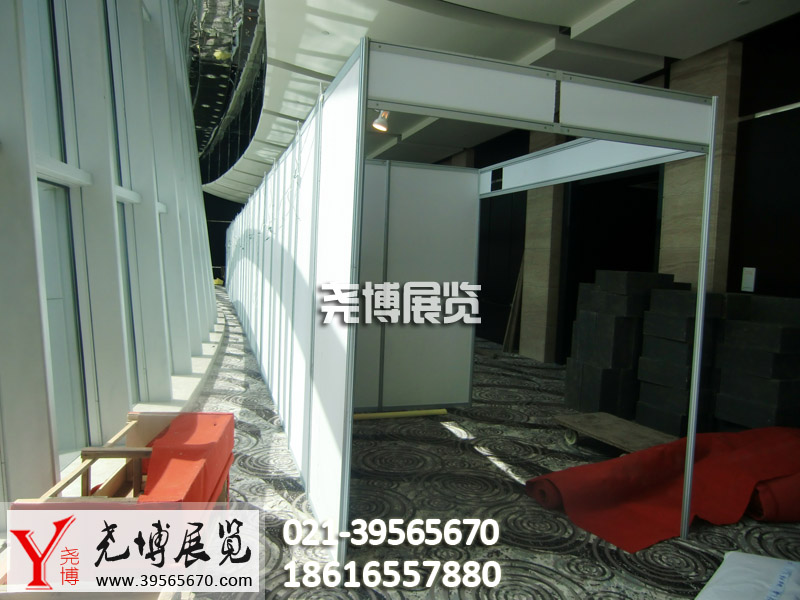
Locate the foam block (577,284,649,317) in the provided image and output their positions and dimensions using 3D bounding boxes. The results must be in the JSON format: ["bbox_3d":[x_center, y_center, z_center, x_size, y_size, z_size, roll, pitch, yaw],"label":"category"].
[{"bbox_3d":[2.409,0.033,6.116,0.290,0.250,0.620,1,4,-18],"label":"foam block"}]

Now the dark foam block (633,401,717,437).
[{"bbox_3d":[2.587,1.136,5.312,0.315,0.221,0.507,0,5,-24],"label":"dark foam block"}]

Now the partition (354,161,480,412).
[{"bbox_3d":[-0.140,-0.113,5.553,2.000,2.500,0.050,1,4,-18],"label":"partition"}]

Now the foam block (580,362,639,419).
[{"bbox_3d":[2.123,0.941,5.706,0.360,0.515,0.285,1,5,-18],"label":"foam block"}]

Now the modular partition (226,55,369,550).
[{"bbox_3d":[-3.392,-0.696,11.962,0.050,2.500,20.000,1,4,-19],"label":"modular partition"}]

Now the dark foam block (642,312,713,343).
[{"bbox_3d":[2.648,0.250,5.307,0.315,0.221,0.507,0,5,-22],"label":"dark foam block"}]

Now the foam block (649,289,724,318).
[{"bbox_3d":[2.724,0.031,5.297,0.315,0.221,0.507,0,5,-25],"label":"foam block"}]

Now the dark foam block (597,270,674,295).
[{"bbox_3d":[2.477,-0.187,5.880,0.570,0.227,0.490,1,5,-18],"label":"dark foam block"}]

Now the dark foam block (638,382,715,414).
[{"bbox_3d":[2.624,0.915,5.306,0.315,0.221,0.507,0,5,-26],"label":"dark foam block"}]

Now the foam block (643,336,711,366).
[{"bbox_3d":[2.635,0.472,5.293,0.315,0.221,0.507,0,5,-24],"label":"foam block"}]

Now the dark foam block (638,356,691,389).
[{"bbox_3d":[2.617,0.693,5.308,0.315,0.221,0.507,0,5,-28],"label":"dark foam block"}]

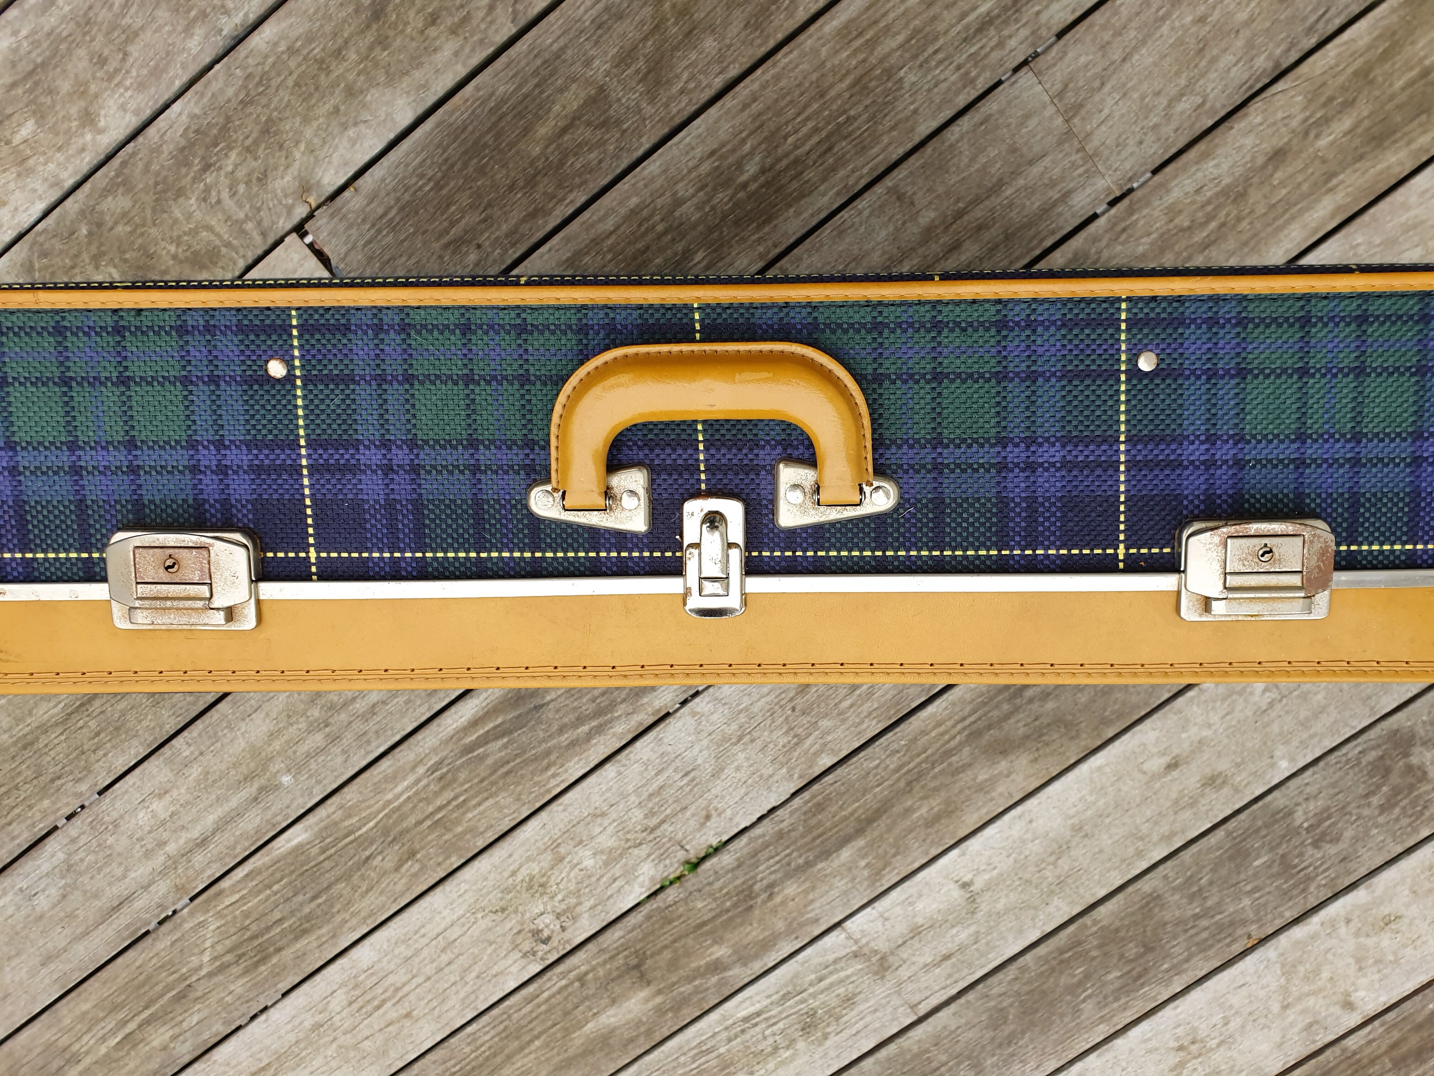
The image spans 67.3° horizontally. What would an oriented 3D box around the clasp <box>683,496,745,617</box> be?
[{"bbox_3d":[-0.001,0.008,0.419,0.024,0.009,0.046,0,97,1],"label":"clasp"}]

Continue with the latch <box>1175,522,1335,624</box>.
[{"bbox_3d":[0.210,0.013,0.418,0.056,0.009,0.037,0,97,1],"label":"latch"}]

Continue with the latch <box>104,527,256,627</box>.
[{"bbox_3d":[-0.209,0.016,0.422,0.056,0.009,0.037,0,97,1],"label":"latch"}]

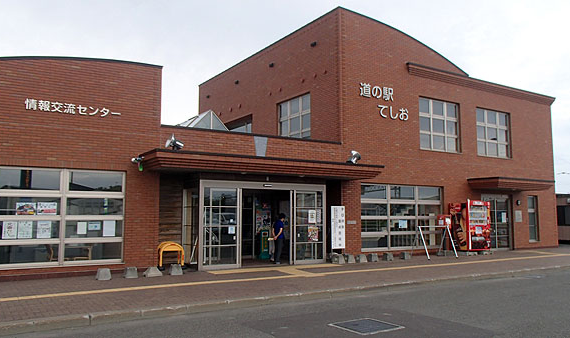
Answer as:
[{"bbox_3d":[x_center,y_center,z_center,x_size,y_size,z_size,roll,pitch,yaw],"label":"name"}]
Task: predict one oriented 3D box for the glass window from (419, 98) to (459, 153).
[{"bbox_3d":[6.155,-1.691,17.647,2.340,2.050,0.150,3,-6,-31],"label":"glass window"}]

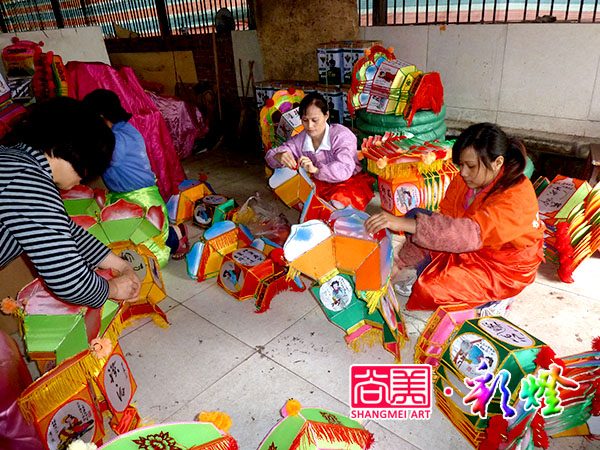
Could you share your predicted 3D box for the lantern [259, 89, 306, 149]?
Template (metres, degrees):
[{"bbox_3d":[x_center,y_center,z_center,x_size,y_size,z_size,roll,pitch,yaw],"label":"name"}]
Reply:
[{"bbox_3d":[-0.104,-0.838,3.615,0.500,0.500,0.420,-6,49,-48],"label":"lantern"}]

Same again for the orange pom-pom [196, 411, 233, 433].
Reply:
[{"bbox_3d":[-0.213,0.490,1.080,0.075,0.050,0.060,-5,25,0],"label":"orange pom-pom"}]

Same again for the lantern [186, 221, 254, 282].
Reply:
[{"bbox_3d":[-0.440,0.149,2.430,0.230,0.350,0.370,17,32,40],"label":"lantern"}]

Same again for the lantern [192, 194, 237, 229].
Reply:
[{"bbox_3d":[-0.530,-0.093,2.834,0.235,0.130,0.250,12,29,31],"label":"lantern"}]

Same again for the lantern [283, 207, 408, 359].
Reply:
[{"bbox_3d":[0.172,0.218,1.670,0.420,0.450,0.300,-14,21,20],"label":"lantern"}]

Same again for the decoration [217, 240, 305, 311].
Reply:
[{"bbox_3d":[-0.203,0.244,2.229,0.350,0.310,0.340,17,32,40],"label":"decoration"}]

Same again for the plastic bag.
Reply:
[{"bbox_3d":[-0.249,-0.017,2.876,0.380,0.260,0.320,-5,24,0],"label":"plastic bag"}]

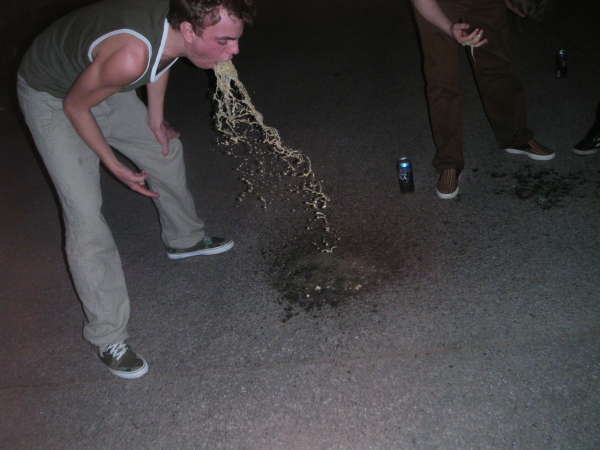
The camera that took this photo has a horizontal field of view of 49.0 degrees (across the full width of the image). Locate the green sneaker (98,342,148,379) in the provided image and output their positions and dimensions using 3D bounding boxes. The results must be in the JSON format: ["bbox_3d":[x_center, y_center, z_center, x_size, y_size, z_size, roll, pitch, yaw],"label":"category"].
[{"bbox_3d":[-0.619,0.410,2.239,0.108,0.100,0.288,-28,34,-33],"label":"green sneaker"}]

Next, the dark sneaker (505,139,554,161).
[{"bbox_3d":[1.146,-0.406,3.282,0.280,0.100,0.105,19,38,40],"label":"dark sneaker"}]

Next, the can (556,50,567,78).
[{"bbox_3d":[1.654,-1.013,4.152,0.066,0.158,0.066,-6,28,3],"label":"can"}]

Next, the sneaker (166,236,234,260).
[{"bbox_3d":[-0.430,0.065,2.828,0.288,0.100,0.108,-10,28,-4],"label":"sneaker"}]

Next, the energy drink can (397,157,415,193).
[{"bbox_3d":[0.496,-0.231,3.069,0.066,0.158,0.066,-6,28,3],"label":"energy drink can"}]

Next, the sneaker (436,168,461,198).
[{"bbox_3d":[0.688,-0.224,3.066,0.105,0.100,0.285,-1,29,12],"label":"sneaker"}]

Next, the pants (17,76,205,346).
[{"bbox_3d":[-0.678,-0.140,2.373,0.420,0.890,0.780,-2,29,11],"label":"pants"}]

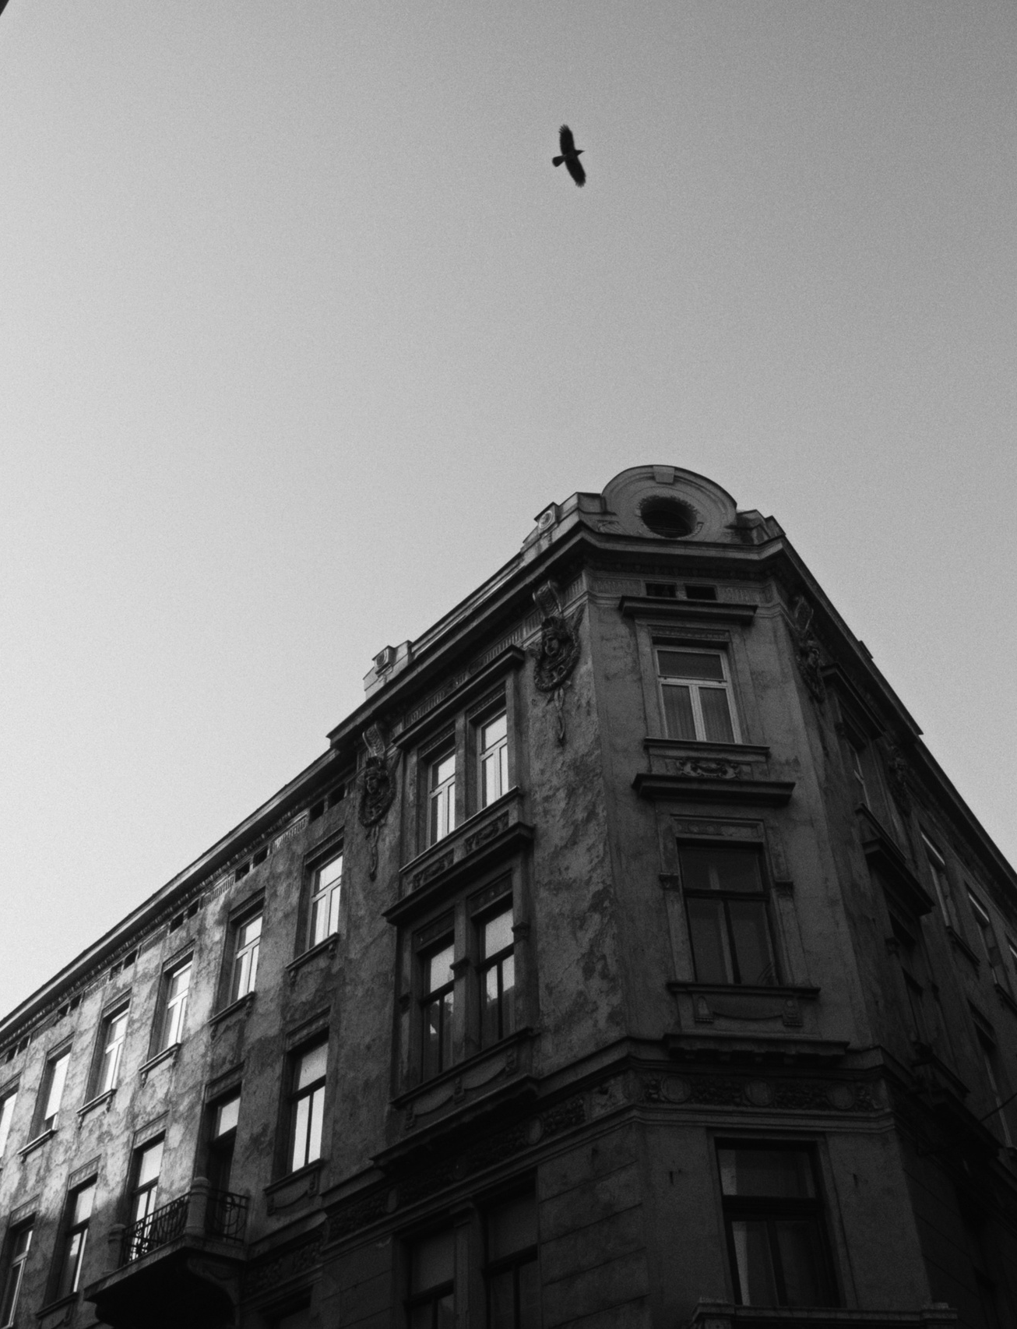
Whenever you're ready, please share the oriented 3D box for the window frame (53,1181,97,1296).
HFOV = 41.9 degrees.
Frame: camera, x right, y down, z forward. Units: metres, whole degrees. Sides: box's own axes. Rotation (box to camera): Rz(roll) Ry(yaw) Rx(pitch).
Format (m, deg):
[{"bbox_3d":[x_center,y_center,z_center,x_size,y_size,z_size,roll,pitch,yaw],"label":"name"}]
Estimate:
[{"bbox_3d":[-8.746,11.754,27.095,0.220,2.240,1.250,29,-50,-30],"label":"window frame"}]

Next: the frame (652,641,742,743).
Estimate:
[{"bbox_3d":[2.869,0.507,20.439,1.132,1.943,0.168,4,-42,-6],"label":"frame"}]

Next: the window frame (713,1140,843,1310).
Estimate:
[{"bbox_3d":[3.025,6.388,15.185,1.193,1.836,0.184,4,-42,-6],"label":"window frame"}]

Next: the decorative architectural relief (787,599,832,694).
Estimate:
[{"bbox_3d":[5.191,-0.234,22.725,0.350,2.050,1.100,-24,-47,24],"label":"decorative architectural relief"}]

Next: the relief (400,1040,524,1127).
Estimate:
[{"bbox_3d":[-0.685,6.086,19.059,0.200,0.460,2.650,29,-50,-30],"label":"relief"}]

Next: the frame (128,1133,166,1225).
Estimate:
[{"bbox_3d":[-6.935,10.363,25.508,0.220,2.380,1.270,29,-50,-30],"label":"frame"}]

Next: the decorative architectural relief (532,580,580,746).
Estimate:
[{"bbox_3d":[0.701,0.004,20.973,0.367,2.968,0.964,29,-50,-30],"label":"decorative architectural relief"}]

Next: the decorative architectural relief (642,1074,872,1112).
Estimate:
[{"bbox_3d":[3.034,5.170,16.026,2.968,0.428,0.153,4,-42,-6],"label":"decorative architectural relief"}]

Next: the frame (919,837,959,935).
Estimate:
[{"bbox_3d":[8.169,4.385,25.317,0.220,1.940,1.300,-24,-47,24],"label":"frame"}]

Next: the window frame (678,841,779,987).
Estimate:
[{"bbox_3d":[3.079,3.526,18.636,1.240,2.260,0.200,4,-42,-6],"label":"window frame"}]

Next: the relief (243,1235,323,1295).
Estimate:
[{"bbox_3d":[-3.450,9.095,20.186,0.153,0.367,2.035,29,-50,-30],"label":"relief"}]

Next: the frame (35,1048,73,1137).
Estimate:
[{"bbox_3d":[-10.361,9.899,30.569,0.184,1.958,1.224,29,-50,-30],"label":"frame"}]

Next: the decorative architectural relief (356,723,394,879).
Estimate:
[{"bbox_3d":[-2.359,2.428,23.612,0.367,2.968,0.933,29,-50,-30],"label":"decorative architectural relief"}]

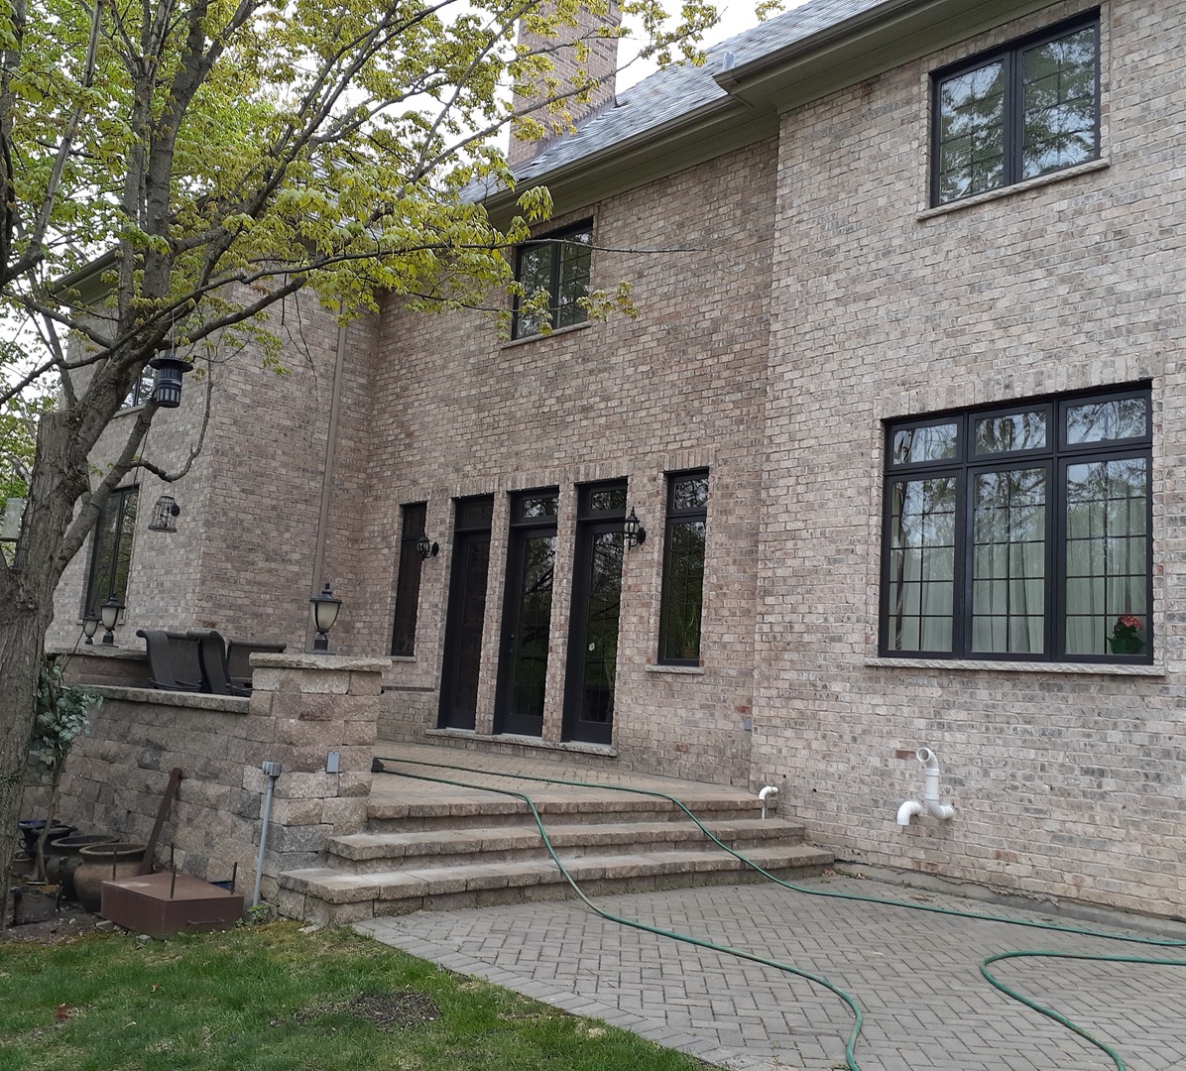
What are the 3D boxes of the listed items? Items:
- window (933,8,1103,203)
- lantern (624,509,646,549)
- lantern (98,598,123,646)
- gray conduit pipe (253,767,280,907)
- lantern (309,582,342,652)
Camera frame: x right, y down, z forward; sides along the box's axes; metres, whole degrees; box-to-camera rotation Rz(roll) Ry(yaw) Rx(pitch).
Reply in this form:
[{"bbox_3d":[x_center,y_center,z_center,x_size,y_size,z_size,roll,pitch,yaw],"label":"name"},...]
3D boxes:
[{"bbox_3d":[3.377,-3.365,8.929,0.120,1.220,1.400,12,-11,-44],"label":"window"},{"bbox_3d":[0.425,-0.055,11.305,0.240,0.420,0.160,11,-11,-44],"label":"lantern"},{"bbox_3d":[-3.981,0.705,9.200,0.200,0.430,0.200,11,-11,-44],"label":"lantern"},{"bbox_3d":[-1.879,1.706,6.314,0.090,0.790,0.090,12,-11,-44],"label":"gray conduit pipe"},{"bbox_3d":[-1.722,0.513,7.088,0.210,0.445,0.210,12,-11,-44],"label":"lantern"}]

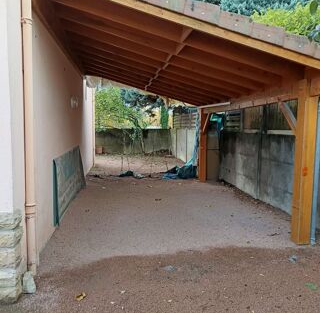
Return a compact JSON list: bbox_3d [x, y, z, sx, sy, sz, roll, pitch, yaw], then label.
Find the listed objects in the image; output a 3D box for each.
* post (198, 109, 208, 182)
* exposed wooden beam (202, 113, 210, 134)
[{"bbox_3d":[1.196,-0.293,8.058,0.150,2.000,0.150,0,6,-8],"label":"post"},{"bbox_3d":[1.215,-0.841,7.707,0.080,0.100,0.640,0,-39,-8],"label":"exposed wooden beam"}]

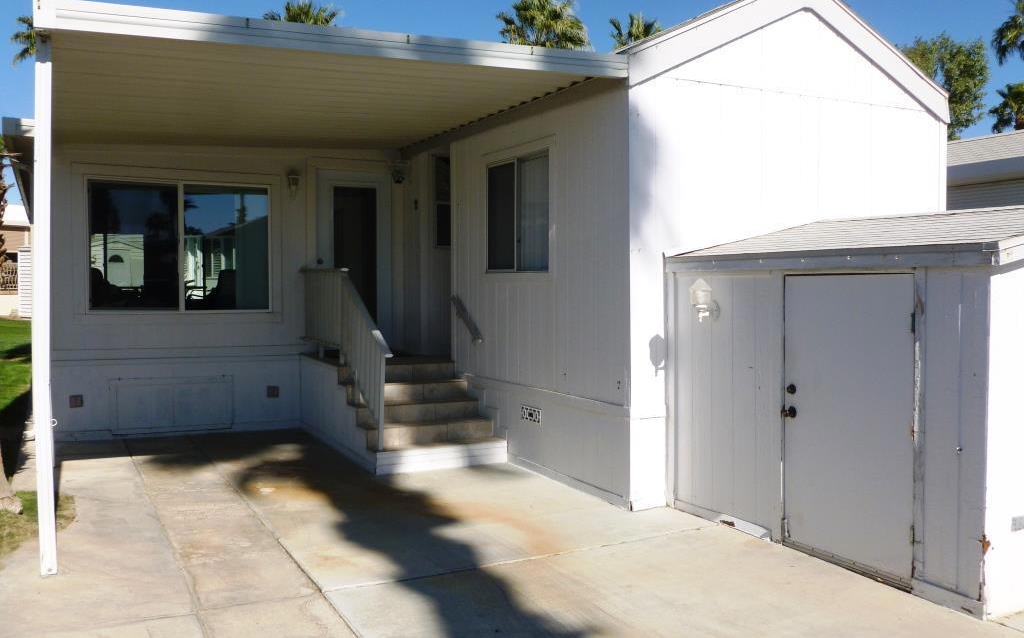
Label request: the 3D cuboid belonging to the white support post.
[{"bbox_3d":[-2.542,-0.071,4.516,0.076,2.944,0.076,-1,2,-28],"label":"white support post"}]

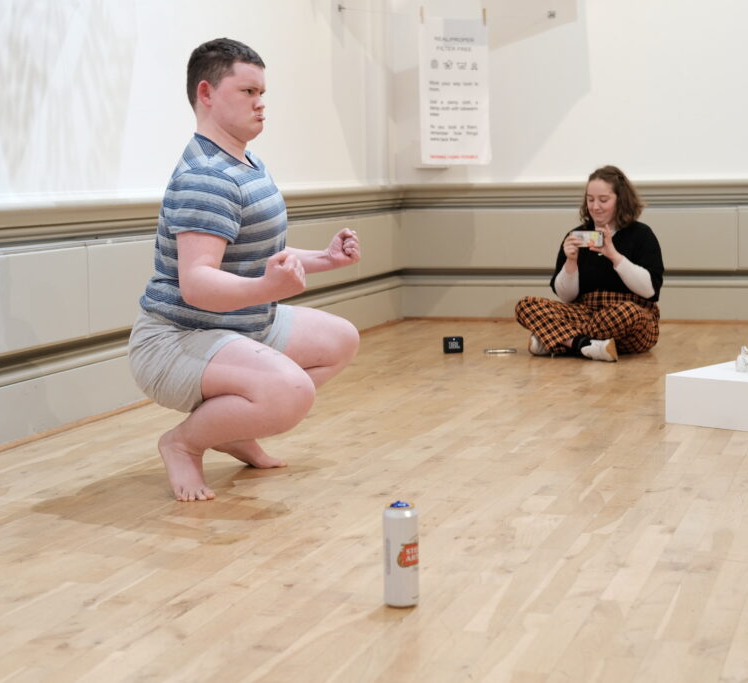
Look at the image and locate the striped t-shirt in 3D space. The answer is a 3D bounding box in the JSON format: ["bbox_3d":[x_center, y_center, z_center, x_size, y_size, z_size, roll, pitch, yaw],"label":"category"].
[{"bbox_3d":[-0.418,-0.277,3.973,0.350,0.510,0.470,1,7,16],"label":"striped t-shirt"}]

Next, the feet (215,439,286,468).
[{"bbox_3d":[-0.358,0.283,4.253,0.230,0.120,0.100,-3,6,-12],"label":"feet"}]

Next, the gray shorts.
[{"bbox_3d":[-0.435,0.035,4.016,0.360,0.310,0.480,1,7,16],"label":"gray shorts"}]

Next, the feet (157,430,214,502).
[{"bbox_3d":[-0.481,0.310,3.839,0.100,0.160,0.215,-4,7,-22],"label":"feet"}]

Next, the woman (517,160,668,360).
[{"bbox_3d":[0.982,-0.358,6.604,0.640,0.820,0.570,2,7,28],"label":"woman"}]

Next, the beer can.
[{"bbox_3d":[0.051,0.399,2.810,0.066,0.188,0.066,-1,6,0],"label":"beer can"}]

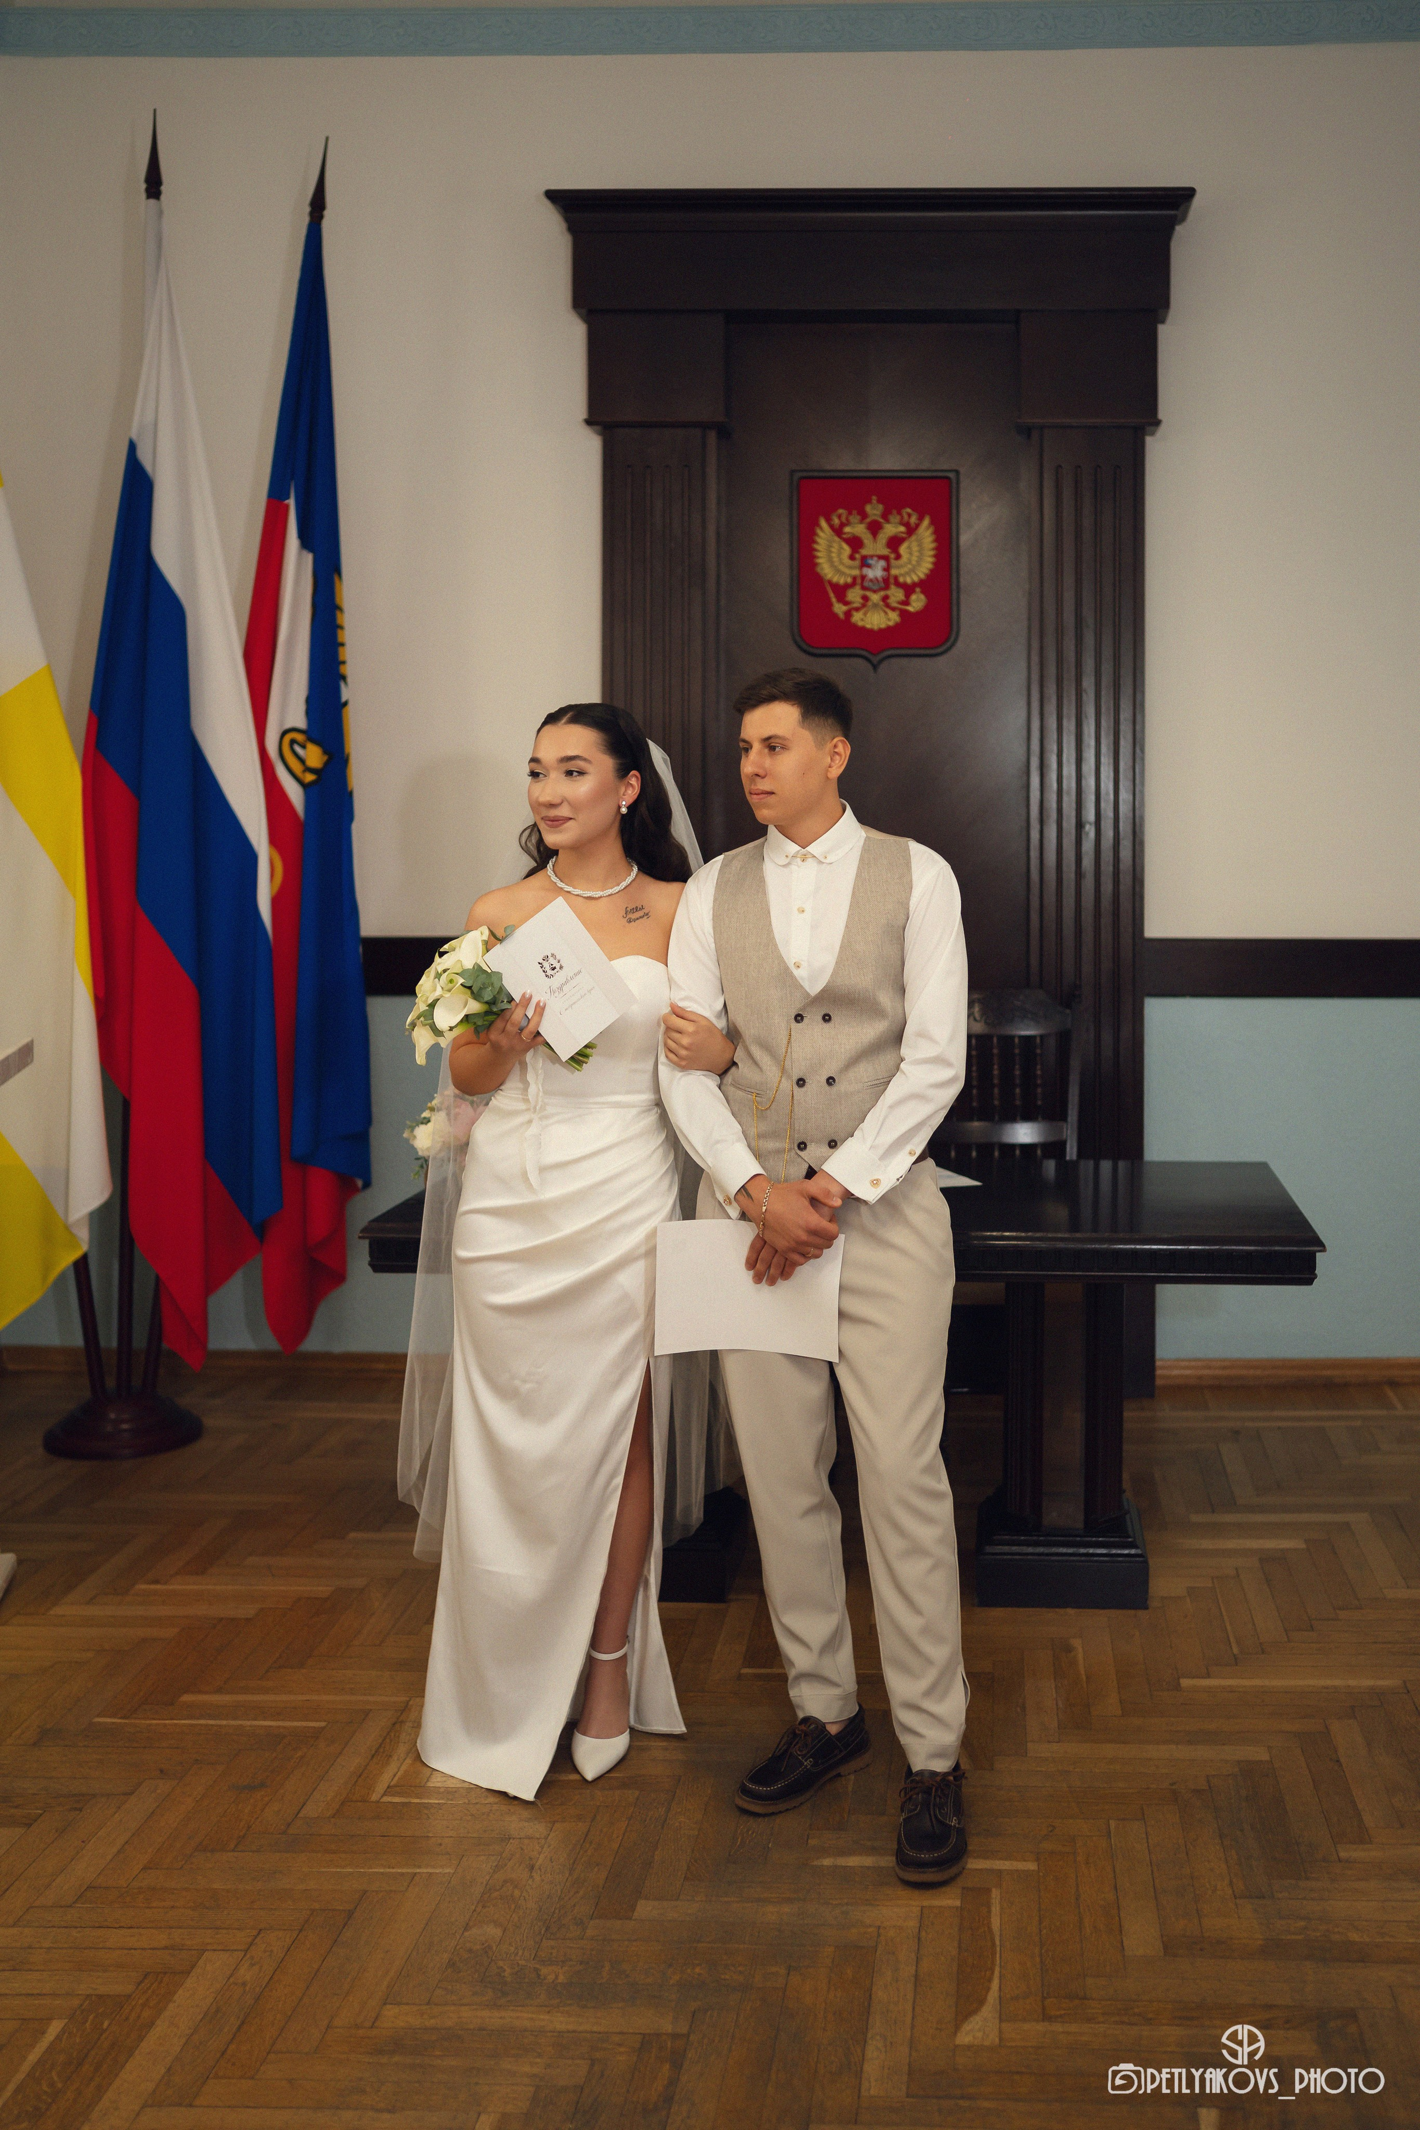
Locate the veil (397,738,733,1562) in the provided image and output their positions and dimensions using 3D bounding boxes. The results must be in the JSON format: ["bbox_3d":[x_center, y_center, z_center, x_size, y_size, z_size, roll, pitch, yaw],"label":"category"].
[{"bbox_3d":[-0.243,0.135,3.470,0.540,1.340,0.340,1,6,9],"label":"veil"}]

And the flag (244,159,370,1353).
[{"bbox_3d":[-1.031,-0.799,5.300,0.320,2.900,0.270,0,6,5],"label":"flag"}]

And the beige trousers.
[{"bbox_3d":[0.192,0.624,3.230,0.390,0.940,0.290,1,6,14],"label":"beige trousers"}]

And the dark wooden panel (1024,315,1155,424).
[{"bbox_3d":[1.015,-1.866,5.549,0.365,0.305,0.150,0,6,5],"label":"dark wooden panel"}]

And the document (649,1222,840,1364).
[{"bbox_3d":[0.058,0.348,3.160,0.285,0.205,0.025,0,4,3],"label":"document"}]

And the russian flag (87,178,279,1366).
[{"bbox_3d":[-1.329,-0.725,5.200,0.440,2.880,0.300,0,6,5],"label":"russian flag"}]

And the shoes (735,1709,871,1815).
[{"bbox_3d":[0.155,1.130,3.400,0.115,0.115,0.290,4,5,45],"label":"shoes"}]

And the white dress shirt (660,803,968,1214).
[{"bbox_3d":[0.164,-0.088,3.270,0.475,0.650,0.350,0,4,6],"label":"white dress shirt"}]

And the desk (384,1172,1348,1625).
[{"bbox_3d":[0.280,0.655,4.430,1.840,0.770,0.900,0,4,5],"label":"desk"}]

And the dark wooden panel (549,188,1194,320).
[{"bbox_3d":[0.430,-2.174,5.515,1.710,0.335,0.240,0,6,5],"label":"dark wooden panel"}]

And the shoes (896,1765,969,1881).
[{"bbox_3d":[0.346,1.156,3.240,0.112,0.105,0.290,1,6,6],"label":"shoes"}]

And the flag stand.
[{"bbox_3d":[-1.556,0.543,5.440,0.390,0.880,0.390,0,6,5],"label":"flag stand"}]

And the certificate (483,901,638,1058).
[{"bbox_3d":[-0.230,-0.134,3.240,0.150,0.205,0.012,-37,2,0],"label":"certificate"}]

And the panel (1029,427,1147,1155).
[{"bbox_3d":[1.030,-0.640,5.660,0.315,2.200,0.120,0,4,5],"label":"panel"}]

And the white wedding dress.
[{"bbox_3d":[-0.268,0.495,3.460,0.430,1.360,0.400,1,4,9],"label":"white wedding dress"}]

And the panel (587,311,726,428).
[{"bbox_3d":[-0.147,-1.880,5.620,0.375,0.325,0.140,0,4,5],"label":"panel"}]

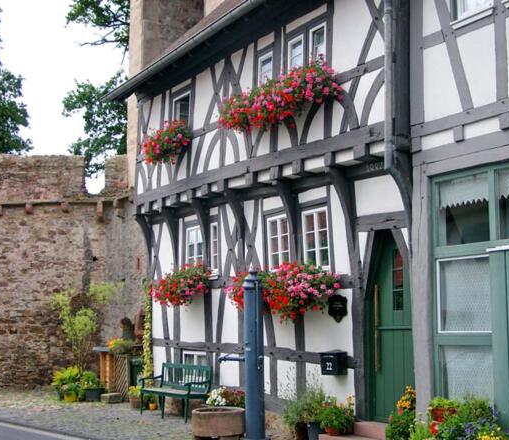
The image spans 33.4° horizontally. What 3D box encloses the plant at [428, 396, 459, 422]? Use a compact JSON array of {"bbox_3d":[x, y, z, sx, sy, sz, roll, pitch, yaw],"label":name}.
[{"bbox_3d":[1.979,1.985,8.878,0.260,0.260,0.310,4,-8,-31],"label":"plant"}]

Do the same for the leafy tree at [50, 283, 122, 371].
[{"bbox_3d":[-3.489,2.395,17.500,1.200,2.150,1.350,4,-8,-31],"label":"leafy tree"}]

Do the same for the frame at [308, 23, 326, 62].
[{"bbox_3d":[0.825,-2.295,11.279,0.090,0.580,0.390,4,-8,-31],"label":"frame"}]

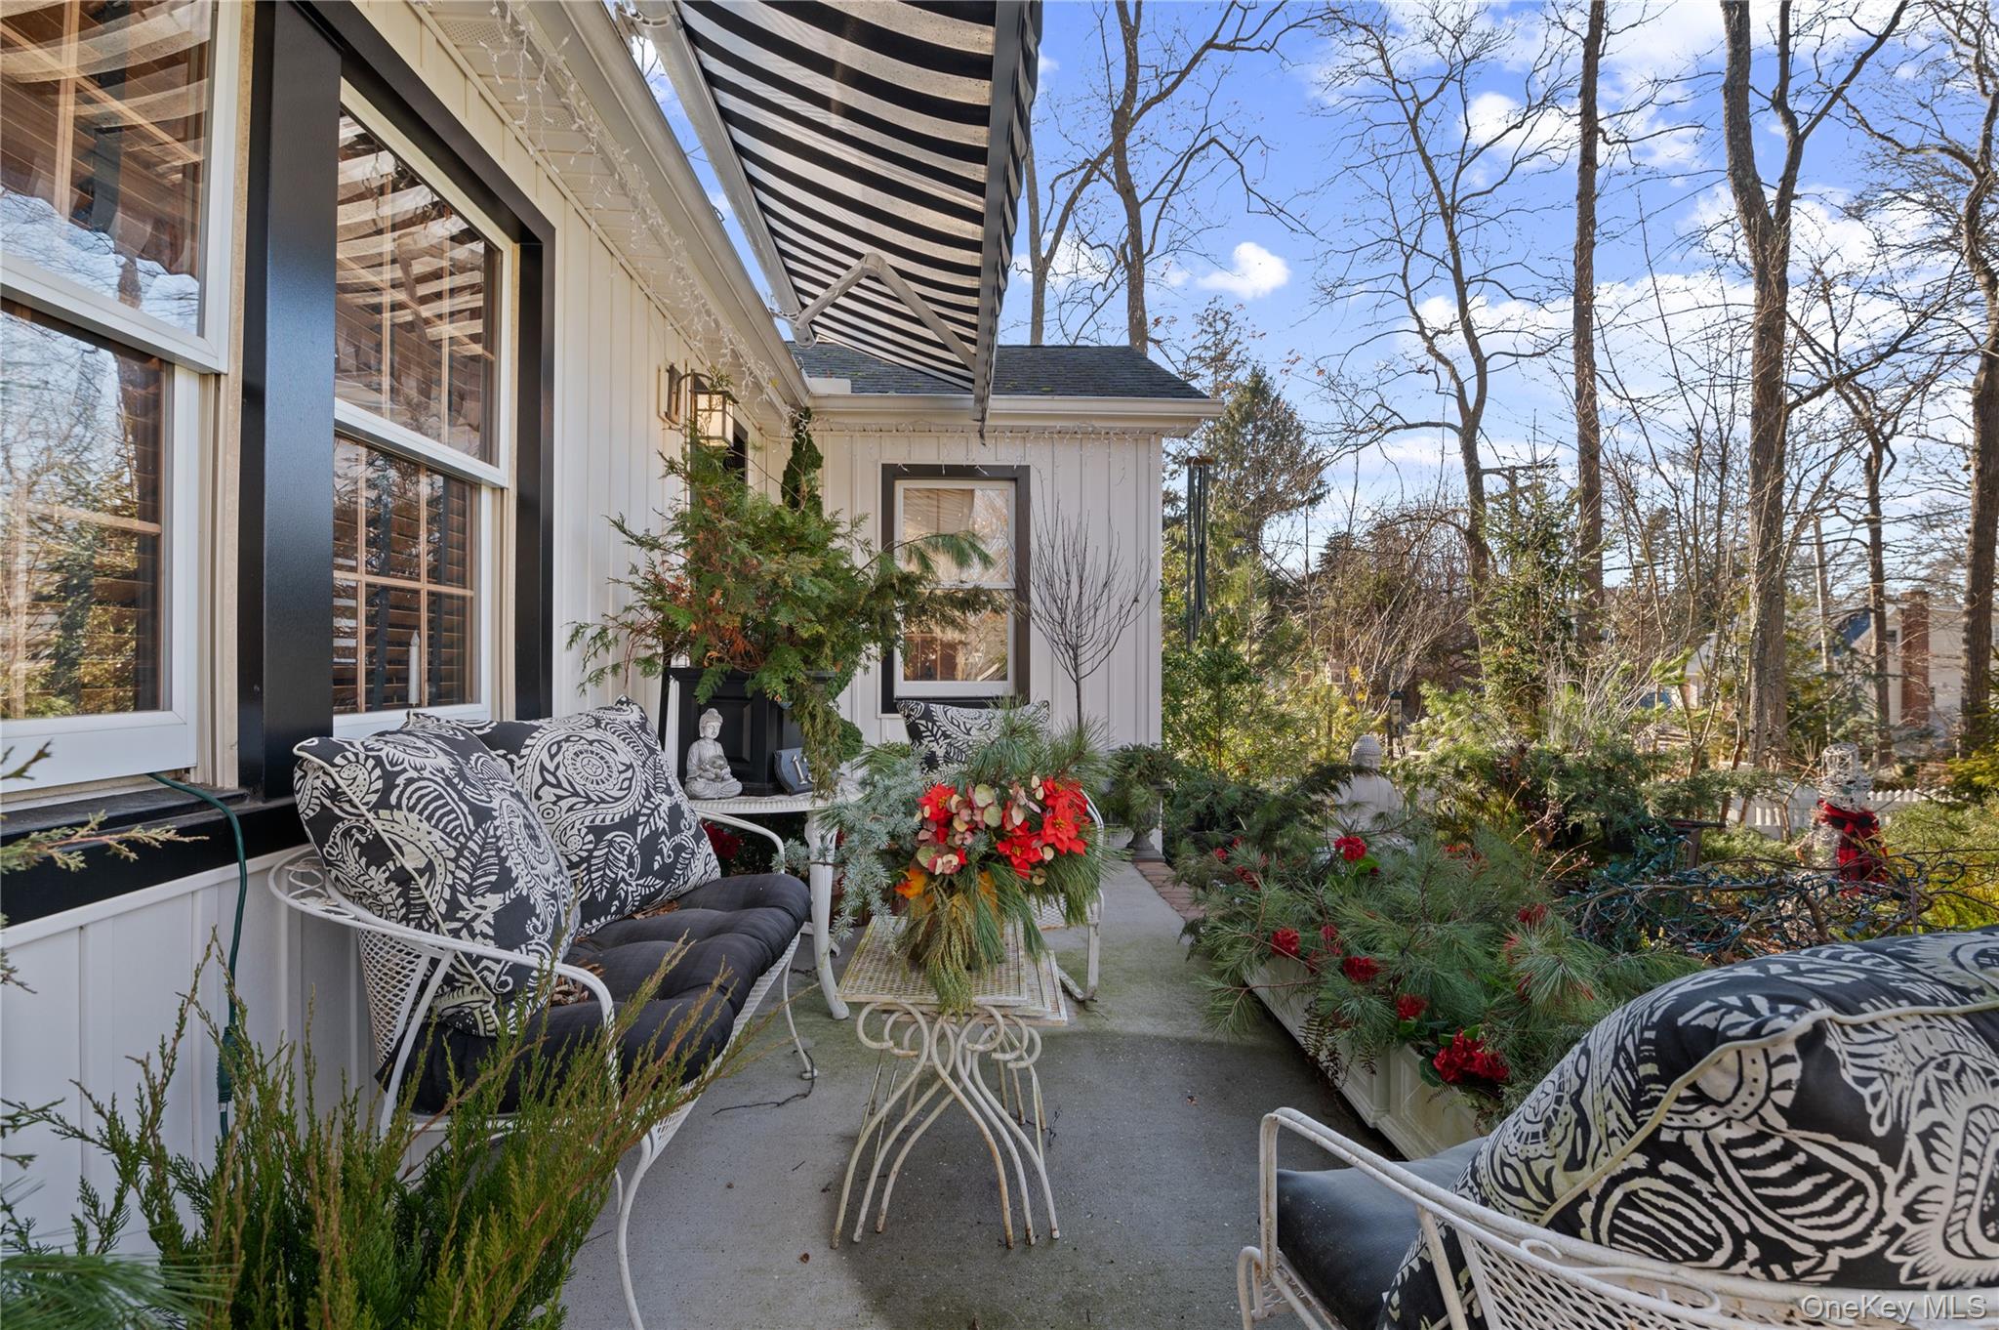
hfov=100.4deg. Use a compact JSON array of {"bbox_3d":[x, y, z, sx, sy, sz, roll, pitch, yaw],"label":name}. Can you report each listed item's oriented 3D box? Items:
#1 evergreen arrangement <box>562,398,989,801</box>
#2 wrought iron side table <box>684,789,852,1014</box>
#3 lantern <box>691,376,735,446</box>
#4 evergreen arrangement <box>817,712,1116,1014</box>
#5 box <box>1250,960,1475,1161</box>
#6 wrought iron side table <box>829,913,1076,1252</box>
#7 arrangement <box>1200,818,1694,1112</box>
[{"bbox_3d":[-0.780,-0.270,3.060,1.350,1.400,1.000,0,0,-6],"label":"evergreen arrangement"},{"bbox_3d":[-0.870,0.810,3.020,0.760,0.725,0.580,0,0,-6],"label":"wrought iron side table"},{"bbox_3d":[-1.210,-1.070,3.520,0.180,0.280,0.170,0,0,-3],"label":"lantern"},{"bbox_3d":[-0.080,0.395,1.920,0.650,0.580,0.560,0,0,-2],"label":"evergreen arrangement"},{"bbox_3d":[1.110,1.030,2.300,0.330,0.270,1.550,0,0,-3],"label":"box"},{"bbox_3d":[-0.095,0.925,1.945,0.470,0.490,0.560,0,0,-1],"label":"wrought iron side table"},{"bbox_3d":[1.200,0.750,2.430,0.920,0.530,1.550,0,0,-3],"label":"arrangement"}]

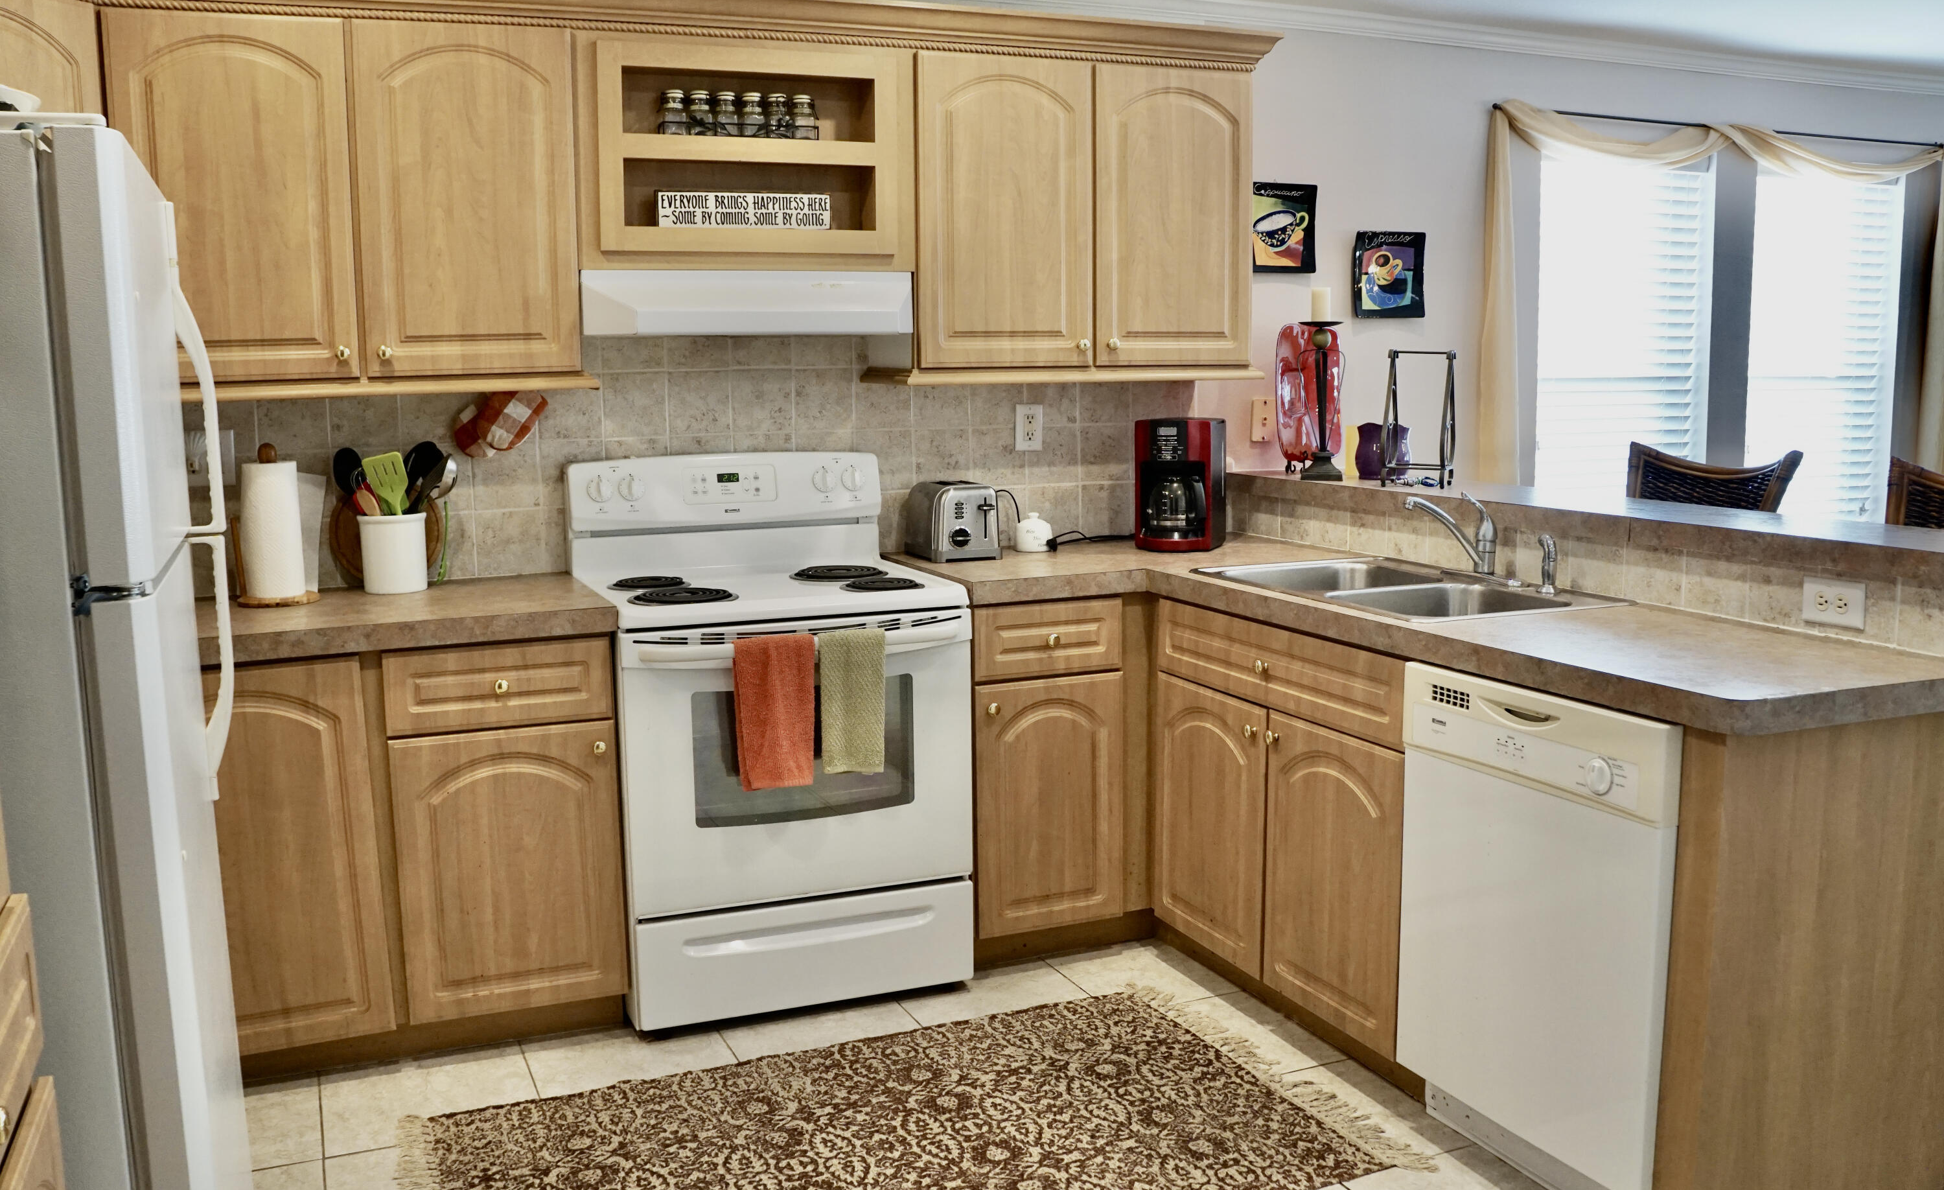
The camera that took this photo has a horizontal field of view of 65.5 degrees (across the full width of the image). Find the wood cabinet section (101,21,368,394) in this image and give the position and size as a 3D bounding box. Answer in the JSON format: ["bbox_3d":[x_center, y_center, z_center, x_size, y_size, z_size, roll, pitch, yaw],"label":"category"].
[{"bbox_3d":[-1.495,-0.796,3.123,0.418,0.714,0.310,-4,8,-21],"label":"wood cabinet section"}]

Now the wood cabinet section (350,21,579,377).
[{"bbox_3d":[-1.093,-0.824,3.276,0.426,0.714,0.310,-4,8,-21],"label":"wood cabinet section"}]

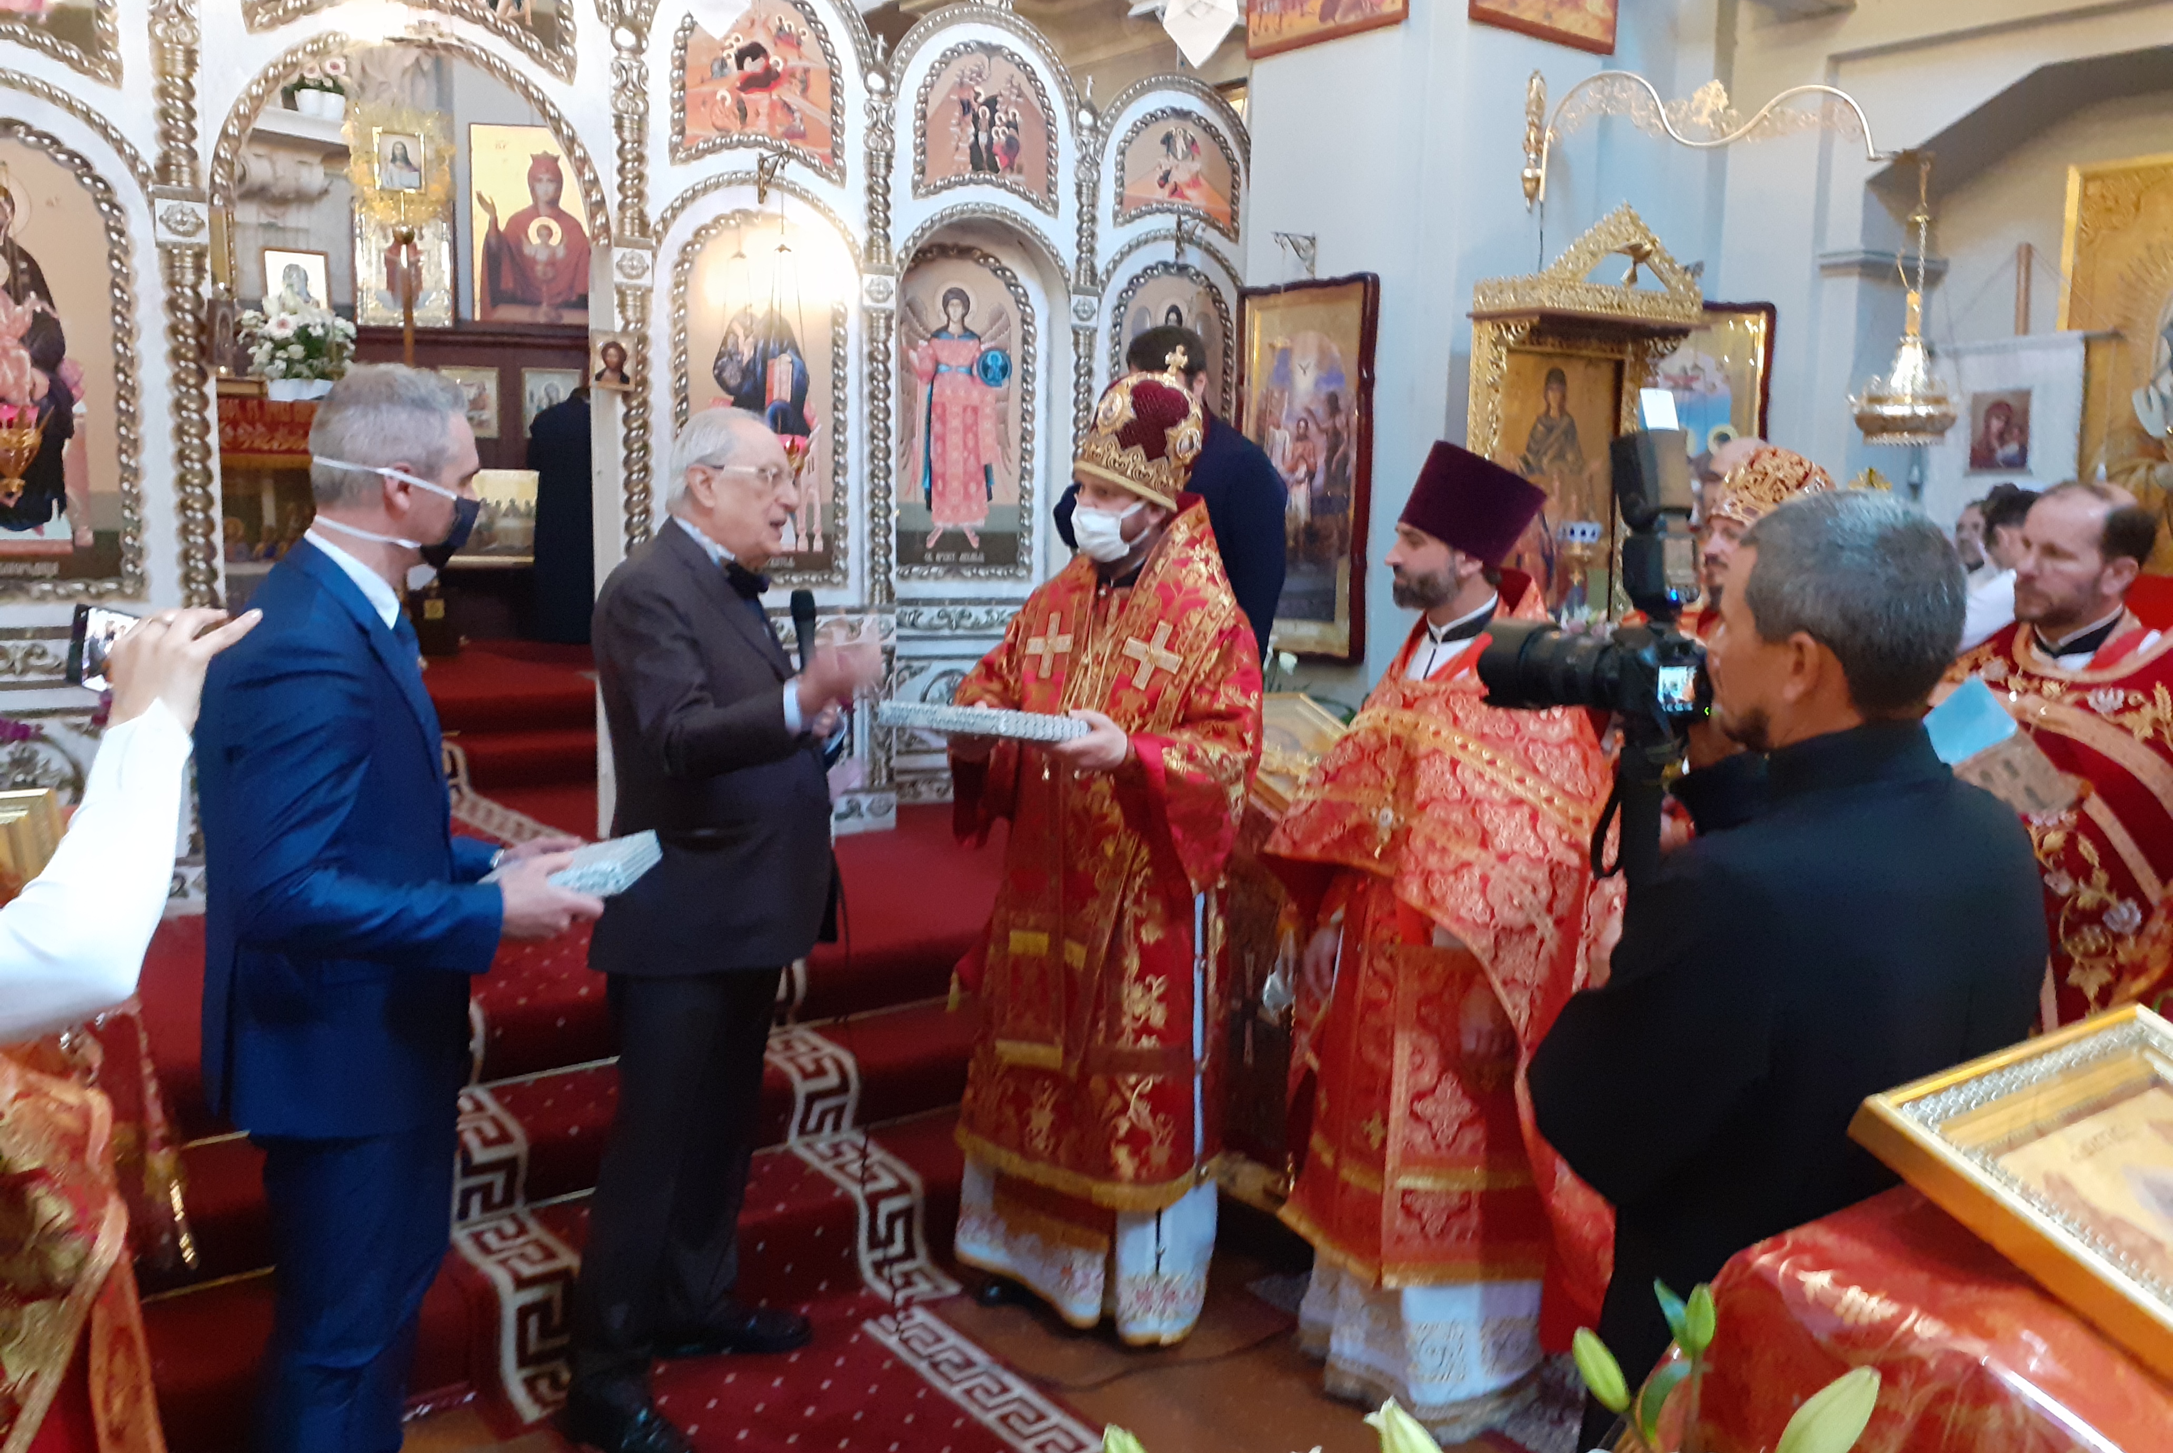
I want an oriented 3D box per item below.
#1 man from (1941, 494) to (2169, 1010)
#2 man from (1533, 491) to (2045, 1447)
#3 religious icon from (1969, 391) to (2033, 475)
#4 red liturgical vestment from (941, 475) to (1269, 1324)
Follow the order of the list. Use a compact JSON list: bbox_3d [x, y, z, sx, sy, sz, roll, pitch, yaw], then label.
[{"bbox_3d":[1.586,0.437,2.788,0.480,1.665,0.650,-3,8,-28],"label":"man"},{"bbox_3d":[0.607,0.600,1.576,0.450,1.622,0.540,8,10,41],"label":"man"},{"bbox_3d":[3.671,-1.185,6.800,0.222,0.325,0.020,4,7,30],"label":"religious icon"},{"bbox_3d":[0.046,0.386,3.287,0.610,1.590,0.510,5,7,37],"label":"red liturgical vestment"}]

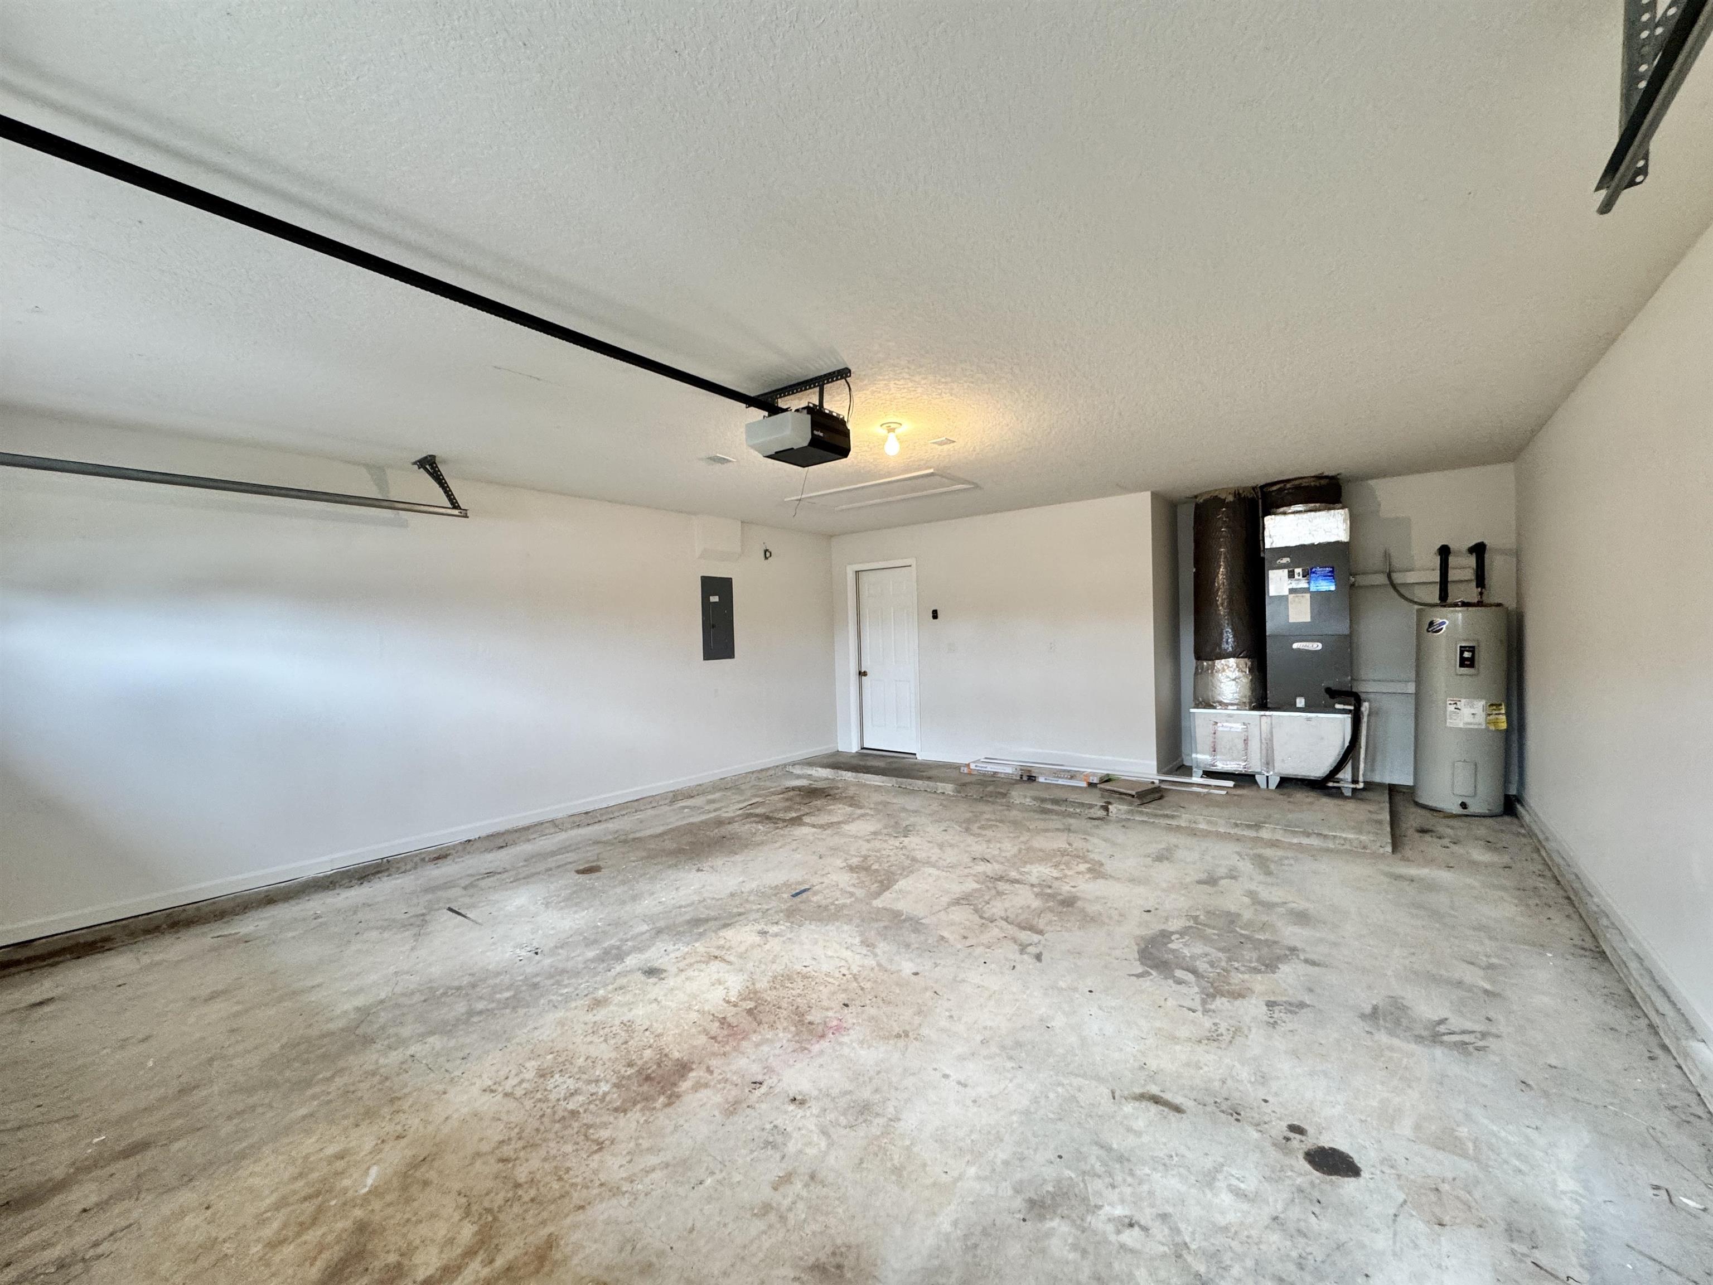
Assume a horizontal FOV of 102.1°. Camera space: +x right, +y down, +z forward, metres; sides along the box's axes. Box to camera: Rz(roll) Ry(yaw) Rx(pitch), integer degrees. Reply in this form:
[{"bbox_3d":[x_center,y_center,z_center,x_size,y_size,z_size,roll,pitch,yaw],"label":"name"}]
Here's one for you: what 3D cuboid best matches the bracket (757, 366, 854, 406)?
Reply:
[{"bbox_3d":[-0.267,-1.127,3.111,0.620,0.050,0.050,-1,1,37],"label":"bracket"}]

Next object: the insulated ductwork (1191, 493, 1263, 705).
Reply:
[{"bbox_3d":[3.189,-0.357,5.947,0.525,1.830,0.525,-1,1,37],"label":"insulated ductwork"}]

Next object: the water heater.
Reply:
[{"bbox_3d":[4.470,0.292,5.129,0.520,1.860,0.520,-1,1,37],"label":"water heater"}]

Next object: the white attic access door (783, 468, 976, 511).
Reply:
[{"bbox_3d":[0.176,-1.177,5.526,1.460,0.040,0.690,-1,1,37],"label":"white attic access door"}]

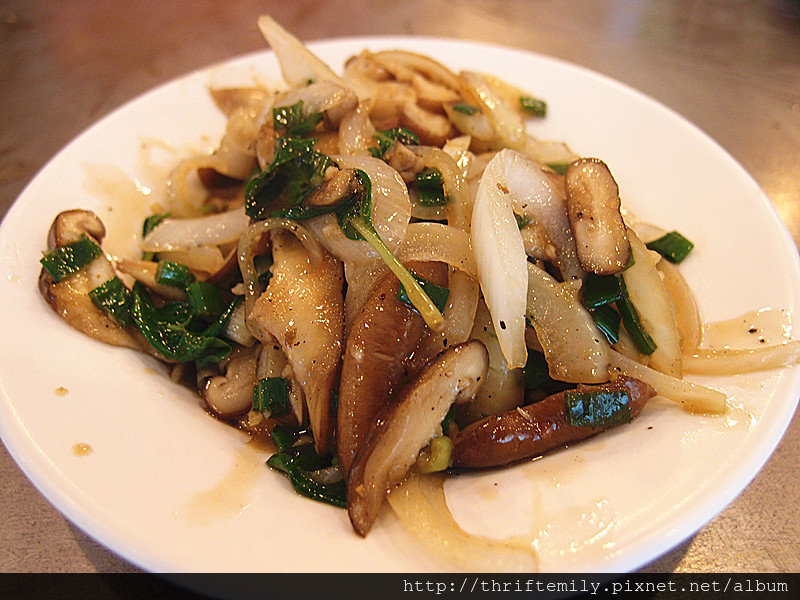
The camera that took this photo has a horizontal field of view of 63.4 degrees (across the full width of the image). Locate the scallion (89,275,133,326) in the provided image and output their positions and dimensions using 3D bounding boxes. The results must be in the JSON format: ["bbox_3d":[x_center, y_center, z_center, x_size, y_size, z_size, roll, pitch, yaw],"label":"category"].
[{"bbox_3d":[-0.089,0.000,0.200,0.009,0.004,0.014,-41,61,-20],"label":"scallion"}]

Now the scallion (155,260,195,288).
[{"bbox_3d":[-0.071,-0.008,0.205,0.010,0.005,0.006,12,78,3],"label":"scallion"}]

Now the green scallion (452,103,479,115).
[{"bbox_3d":[0.027,-0.078,0.263,0.009,0.003,0.004,14,74,4],"label":"green scallion"}]

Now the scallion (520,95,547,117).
[{"bbox_3d":[0.058,-0.084,0.280,0.010,0.005,0.005,20,86,2],"label":"scallion"}]

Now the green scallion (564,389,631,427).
[{"bbox_3d":[0.051,0.028,0.169,0.016,0.005,0.009,-4,82,-1],"label":"green scallion"}]

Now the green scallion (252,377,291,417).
[{"bbox_3d":[-0.035,0.026,0.176,0.009,0.010,0.005,6,4,0],"label":"green scallion"}]

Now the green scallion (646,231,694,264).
[{"bbox_3d":[0.092,-0.018,0.221,0.014,0.005,0.009,14,54,10],"label":"green scallion"}]

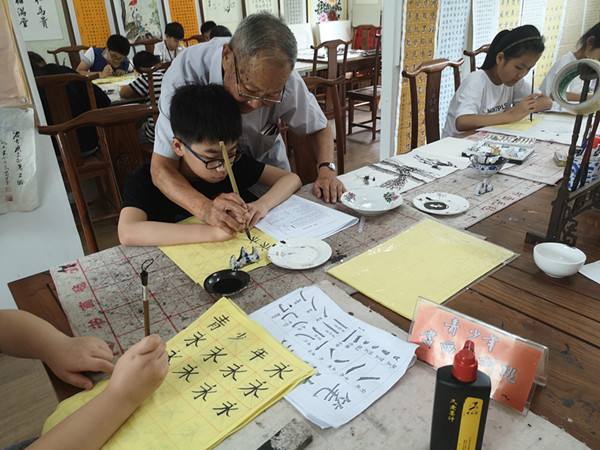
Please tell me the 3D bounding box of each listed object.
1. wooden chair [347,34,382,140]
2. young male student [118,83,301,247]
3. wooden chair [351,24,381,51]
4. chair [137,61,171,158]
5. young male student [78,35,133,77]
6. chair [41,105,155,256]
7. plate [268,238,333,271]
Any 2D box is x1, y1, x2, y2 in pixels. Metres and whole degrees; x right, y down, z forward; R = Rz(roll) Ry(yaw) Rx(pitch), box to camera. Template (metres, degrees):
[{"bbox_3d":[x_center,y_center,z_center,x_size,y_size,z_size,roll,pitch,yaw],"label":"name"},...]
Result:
[{"bbox_3d":[0.779,-1.451,4.862,0.480,1.060,0.460,-22,31,-34],"label":"wooden chair"},{"bbox_3d":[-0.248,0.130,1.513,0.660,1.130,0.600,-23,31,-35],"label":"young male student"},{"bbox_3d":[0.625,-1.866,5.610,0.470,0.980,0.480,-23,33,-34],"label":"wooden chair"},{"bbox_3d":[-0.787,-0.556,3.160,0.480,1.050,0.460,-20,29,-31],"label":"chair"},{"bbox_3d":[-1.834,-1.271,4.703,0.550,1.150,0.650,-20,30,-32],"label":"young male student"},{"bbox_3d":[-0.666,0.041,1.929,0.480,0.980,0.470,-18,30,-27],"label":"chair"},{"bbox_3d":[0.001,0.073,1.097,0.149,0.020,0.149,-2,27,1],"label":"plate"}]

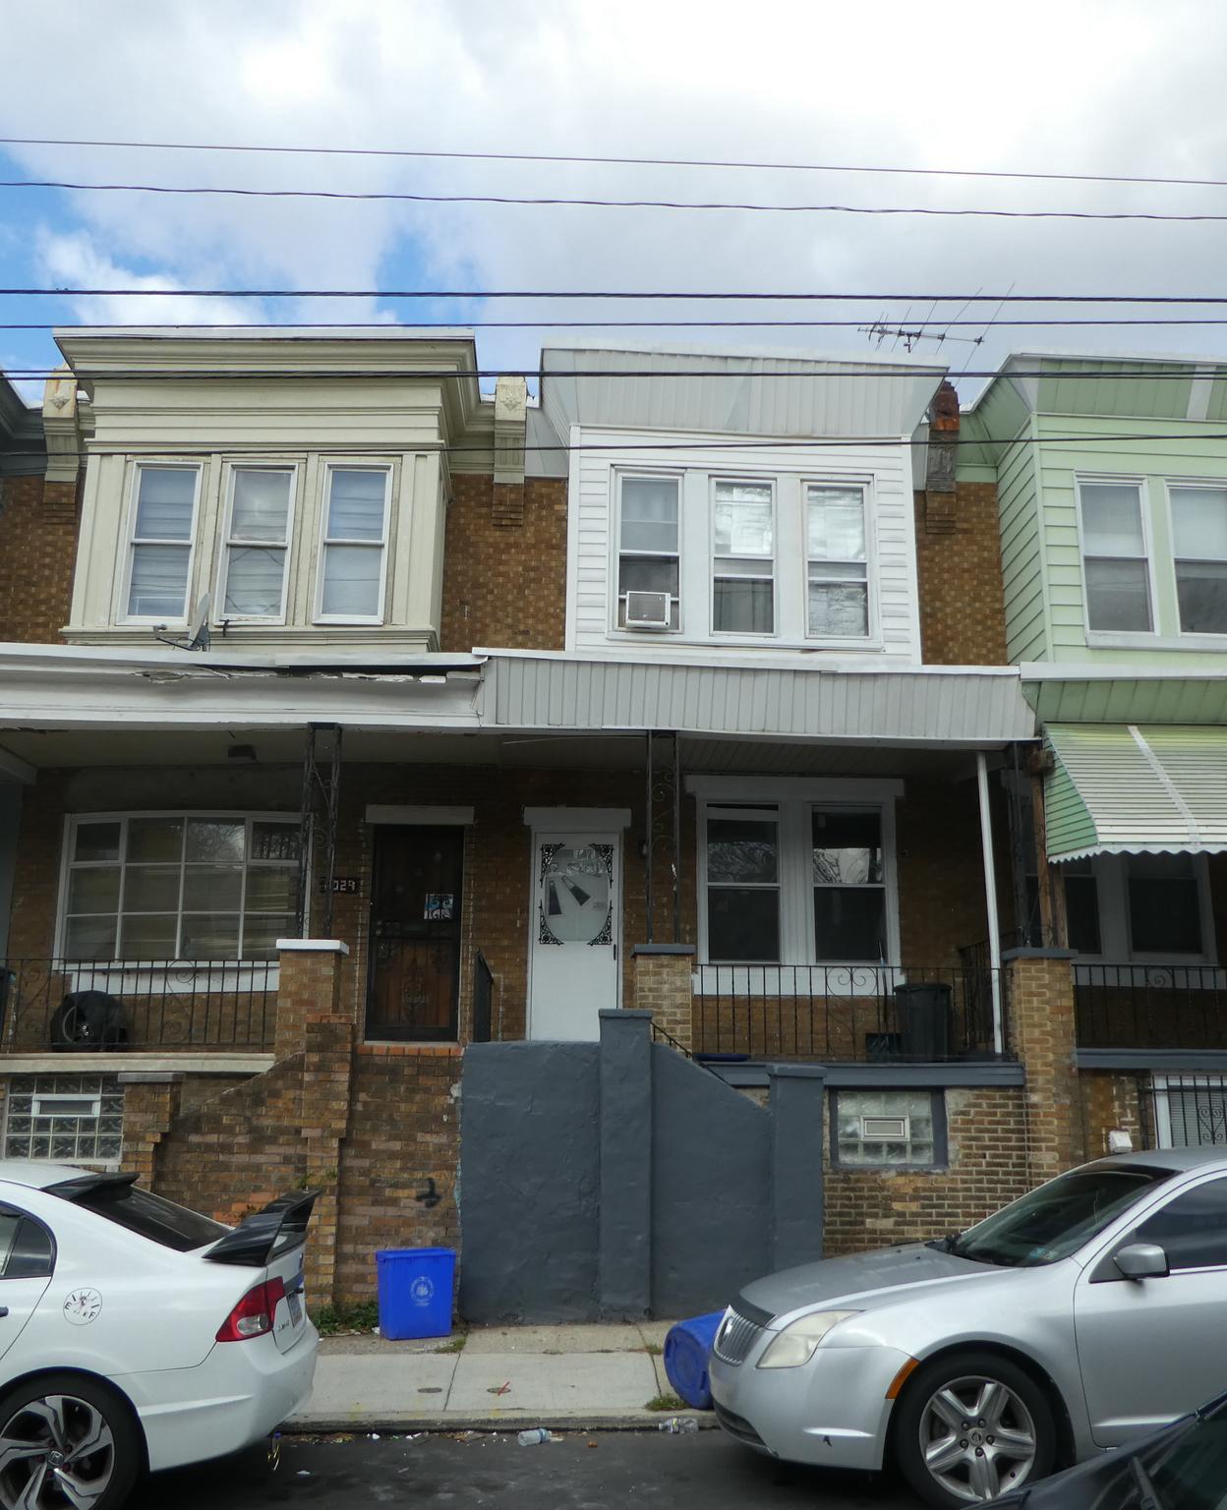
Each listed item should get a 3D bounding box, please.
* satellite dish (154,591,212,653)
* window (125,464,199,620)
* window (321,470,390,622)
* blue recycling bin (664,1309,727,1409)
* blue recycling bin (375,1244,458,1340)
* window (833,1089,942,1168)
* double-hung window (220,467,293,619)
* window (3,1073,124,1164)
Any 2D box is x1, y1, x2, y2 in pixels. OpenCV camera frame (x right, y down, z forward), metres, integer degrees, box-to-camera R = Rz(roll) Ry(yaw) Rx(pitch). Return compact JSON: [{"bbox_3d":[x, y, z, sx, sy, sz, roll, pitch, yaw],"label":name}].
[{"bbox_3d":[-3.806,-1.176,12.351,0.460,0.530,0.460,9,-16,-32],"label":"satellite dish"},{"bbox_3d":[-4.178,-1.974,12.941,0.602,1.558,0.120,1,-13,-4],"label":"window"},{"bbox_3d":[-2.551,-2.083,13.753,0.645,1.630,0.110,1,-13,-2],"label":"window"},{"bbox_3d":[0.640,3.225,7.499,0.600,0.500,0.500,1,-11,-32],"label":"blue recycling bin"},{"bbox_3d":[-1.336,3.631,9.421,0.480,0.535,0.360,6,-14,-23],"label":"blue recycling bin"},{"bbox_3d":[2.237,3.033,11.340,0.921,0.630,0.120,1,-13,-4],"label":"window"},{"bbox_3d":[-3.498,-2.082,13.720,0.650,1.630,0.110,1,-13,-2],"label":"double-hung window"},{"bbox_3d":[-4.390,2.929,11.179,0.940,0.710,0.120,1,-13,-3],"label":"window"}]

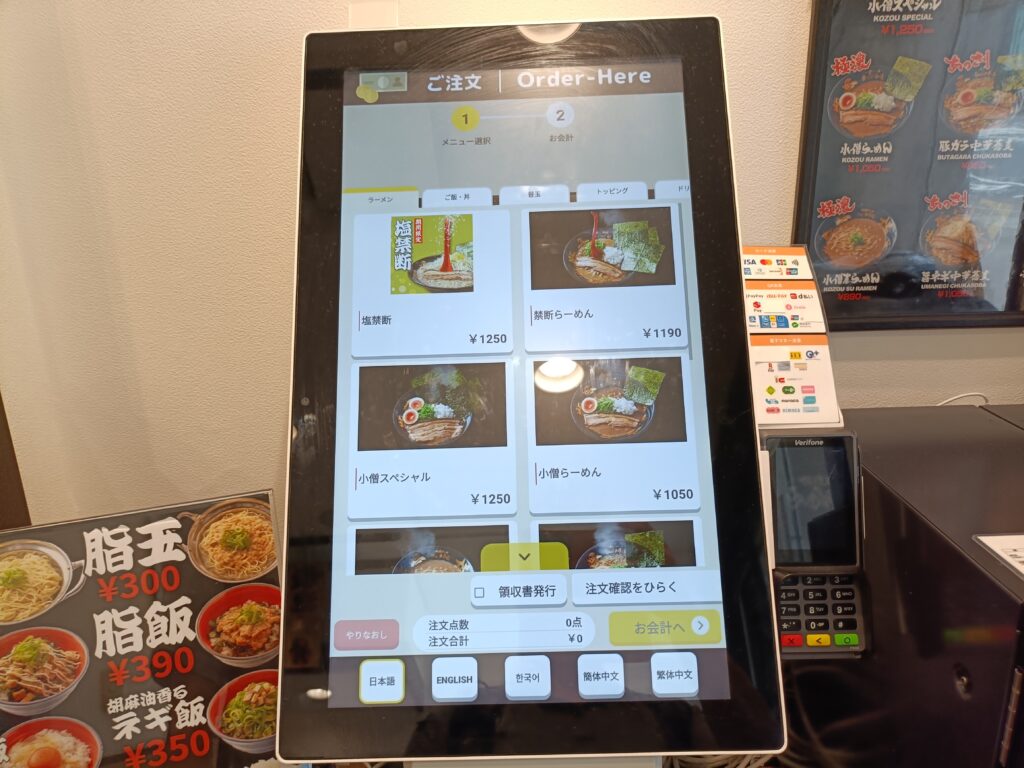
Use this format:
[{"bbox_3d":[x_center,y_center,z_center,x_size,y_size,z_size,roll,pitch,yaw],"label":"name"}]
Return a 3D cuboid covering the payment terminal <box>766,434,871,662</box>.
[{"bbox_3d":[0.254,0.136,0.642,0.085,0.187,0.050,-1,-7,2],"label":"payment terminal"}]

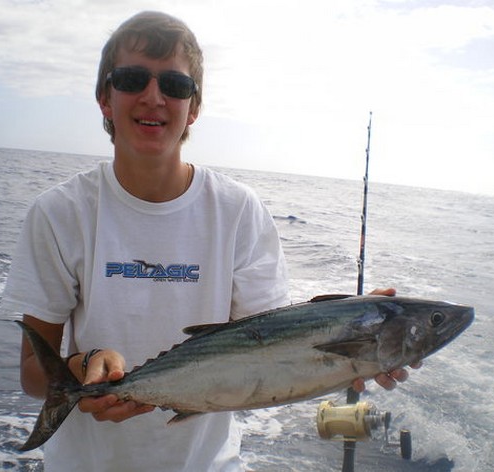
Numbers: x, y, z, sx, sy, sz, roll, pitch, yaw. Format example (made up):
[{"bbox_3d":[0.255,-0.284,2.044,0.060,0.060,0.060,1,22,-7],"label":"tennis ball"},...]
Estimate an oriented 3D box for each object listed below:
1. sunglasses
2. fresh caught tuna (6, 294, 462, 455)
[{"bbox_3d":[-0.158,-0.238,1.066,0.140,0.043,0.142,5,2,-13],"label":"sunglasses"},{"bbox_3d":[-0.007,0.137,0.835,0.595,0.165,0.095,-11,-2,2],"label":"fresh caught tuna"}]

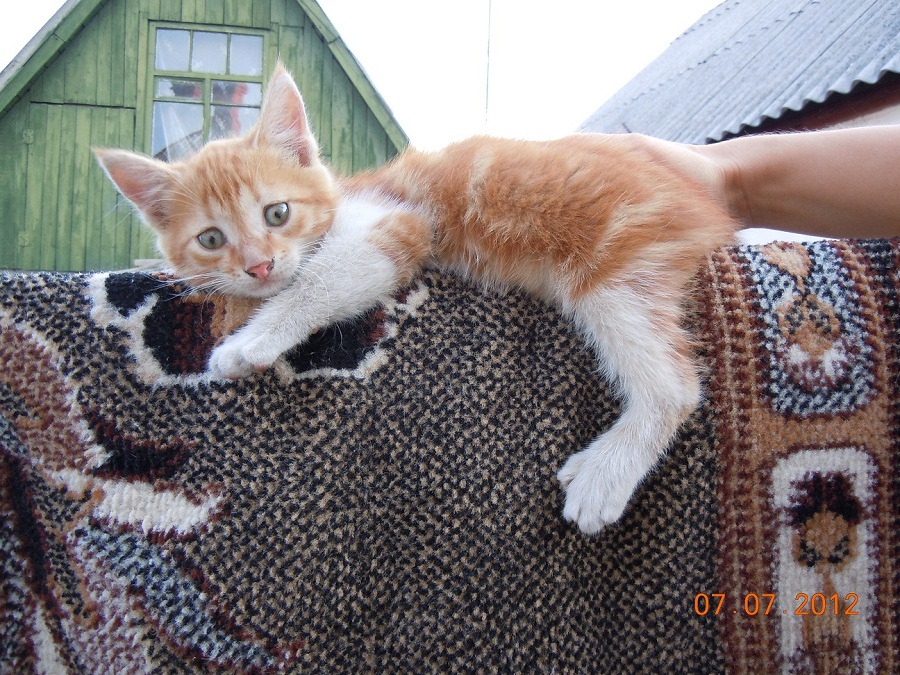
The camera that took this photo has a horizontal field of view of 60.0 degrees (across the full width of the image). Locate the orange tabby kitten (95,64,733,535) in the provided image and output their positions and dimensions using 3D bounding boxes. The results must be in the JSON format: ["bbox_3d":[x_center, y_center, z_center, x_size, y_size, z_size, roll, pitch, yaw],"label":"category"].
[{"bbox_3d":[-0.013,-0.019,0.388,0.295,0.215,0.130,2,1,-10],"label":"orange tabby kitten"}]

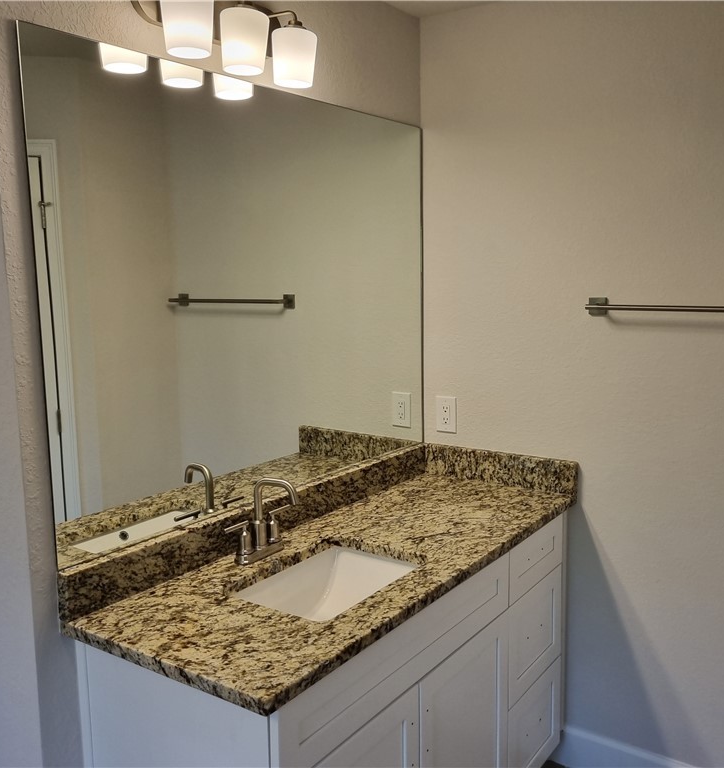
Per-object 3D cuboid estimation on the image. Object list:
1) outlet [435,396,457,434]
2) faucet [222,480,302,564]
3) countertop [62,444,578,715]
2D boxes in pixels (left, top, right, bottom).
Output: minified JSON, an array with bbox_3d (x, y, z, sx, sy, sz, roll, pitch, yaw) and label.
[{"bbox_3d":[0.290,0.107,2.643,0.078,0.124,0.008,5,9,35],"label":"outlet"},{"bbox_3d":[-0.218,0.331,1.869,0.162,0.203,0.235,5,9,35],"label":"faucet"},{"bbox_3d":[0.031,0.376,1.981,0.559,0.126,1.440,5,9,35],"label":"countertop"}]

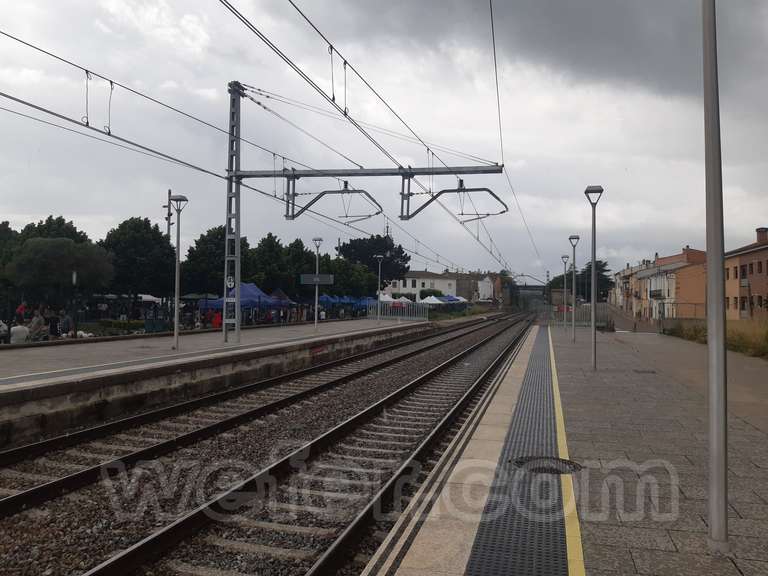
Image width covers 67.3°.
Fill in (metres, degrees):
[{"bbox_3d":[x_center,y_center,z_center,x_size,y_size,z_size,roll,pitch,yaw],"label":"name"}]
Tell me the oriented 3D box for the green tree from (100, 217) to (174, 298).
[{"bbox_3d":[-16.273,-0.815,37.903,4.809,7.662,5.000,0,-1,0],"label":"green tree"}]

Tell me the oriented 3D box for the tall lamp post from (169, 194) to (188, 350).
[{"bbox_3d":[-5.965,-0.431,16.757,0.470,4.530,0.470,0,-2,16],"label":"tall lamp post"}]

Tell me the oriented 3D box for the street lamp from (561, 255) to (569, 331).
[{"bbox_3d":[9.692,0.262,30.800,0.430,4.050,0.430,0,-1,16],"label":"street lamp"}]

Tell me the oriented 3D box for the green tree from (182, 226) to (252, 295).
[{"bbox_3d":[-13.024,-0.750,44.900,5.383,7.943,5.300,0,-1,0],"label":"green tree"}]

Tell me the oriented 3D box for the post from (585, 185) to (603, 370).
[{"bbox_3d":[5.148,-0.247,14.057,0.470,4.500,0.470,0,-2,16],"label":"post"}]

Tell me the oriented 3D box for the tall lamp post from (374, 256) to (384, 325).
[{"bbox_3d":[-0.267,0.031,35.800,0.480,4.130,0.480,0,-1,16],"label":"tall lamp post"}]

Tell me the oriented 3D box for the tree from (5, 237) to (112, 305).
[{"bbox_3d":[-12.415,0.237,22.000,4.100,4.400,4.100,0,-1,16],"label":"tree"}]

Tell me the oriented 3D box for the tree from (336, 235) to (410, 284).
[{"bbox_3d":[-1.694,-1.869,89.840,11.390,12.650,10.500,0,-1,0],"label":"tree"}]

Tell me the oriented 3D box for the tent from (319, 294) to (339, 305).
[{"bbox_3d":[-7.128,2.409,73.976,3.000,3.100,3.000,0,-2,16],"label":"tent"}]

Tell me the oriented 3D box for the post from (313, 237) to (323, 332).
[{"bbox_3d":[-3.007,-0.192,26.000,0.470,4.170,0.470,1,-1,0],"label":"post"}]

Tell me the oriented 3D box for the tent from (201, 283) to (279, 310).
[{"bbox_3d":[-8.832,1.285,35.500,3.200,3.250,4.500,0,-1,16],"label":"tent"}]

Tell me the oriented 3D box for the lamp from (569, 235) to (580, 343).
[{"bbox_3d":[7.926,0.050,23.957,0.470,4.500,0.470,0,-2,16],"label":"lamp"}]

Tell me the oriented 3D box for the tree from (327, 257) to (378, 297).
[{"bbox_3d":[-3.966,0.087,71.901,6.366,7.792,6.300,0,-1,0],"label":"tree"}]

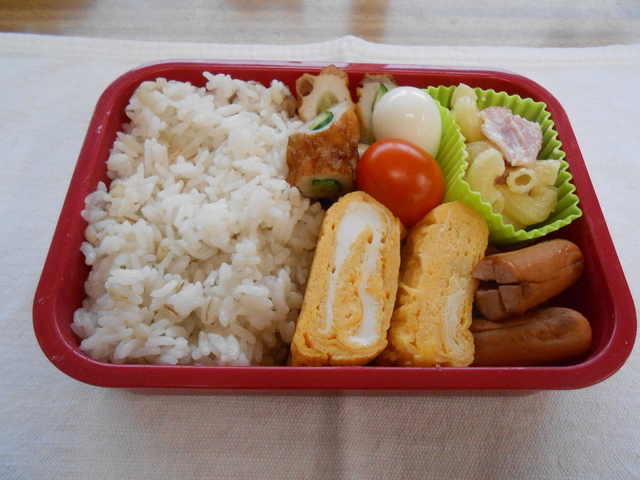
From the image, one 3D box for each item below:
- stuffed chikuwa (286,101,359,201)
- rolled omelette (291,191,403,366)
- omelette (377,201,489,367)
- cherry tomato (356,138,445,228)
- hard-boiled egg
[{"bbox_3d":[0.001,-0.034,0.182,0.025,0.025,0.037,3,72,0],"label":"stuffed chikuwa"},{"bbox_3d":[0.010,0.019,0.167,0.027,0.032,0.057,9,60,3],"label":"rolled omelette"},{"bbox_3d":[0.041,0.019,0.168,0.026,0.032,0.057,10,60,4],"label":"omelette"},{"bbox_3d":[0.029,-0.021,0.176,0.032,0.030,0.031,1,60,-2],"label":"cherry tomato"},{"bbox_3d":[0.034,-0.046,0.191,0.028,0.032,0.028,1,60,-2],"label":"hard-boiled egg"}]

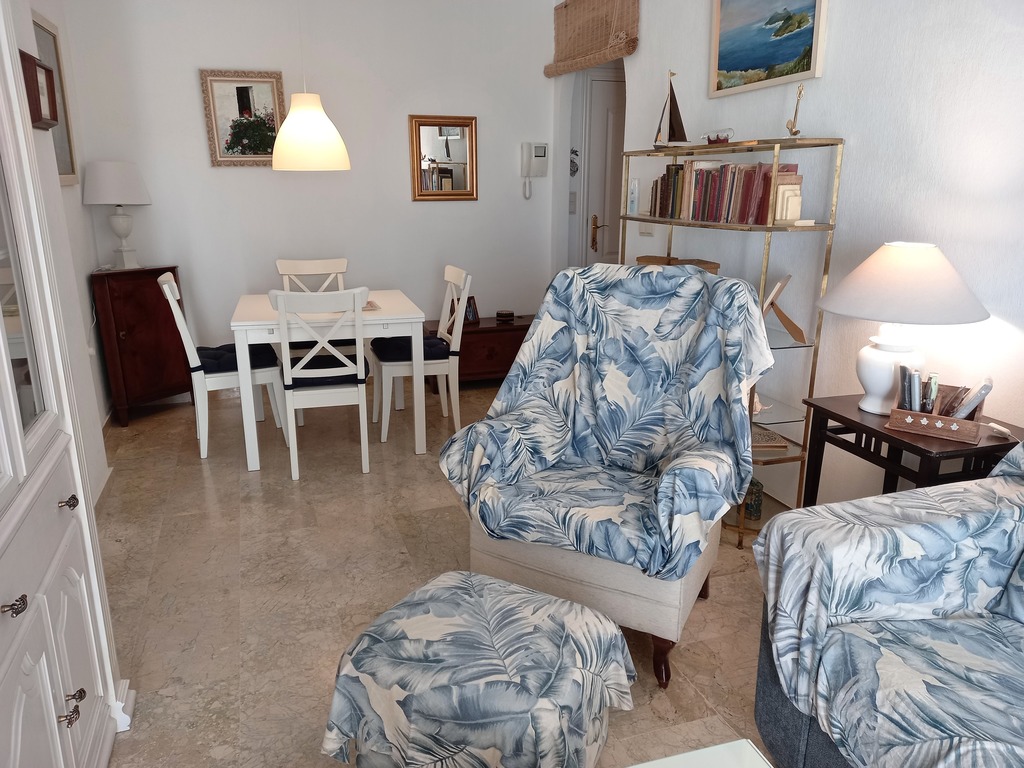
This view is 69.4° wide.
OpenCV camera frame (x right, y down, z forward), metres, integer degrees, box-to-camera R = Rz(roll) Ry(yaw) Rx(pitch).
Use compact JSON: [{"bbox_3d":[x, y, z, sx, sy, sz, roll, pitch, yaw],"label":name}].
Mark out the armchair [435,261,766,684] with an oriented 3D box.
[{"bbox_3d":[0.306,0.191,2.391,0.870,1.070,0.830,8,16,27],"label":"armchair"}]

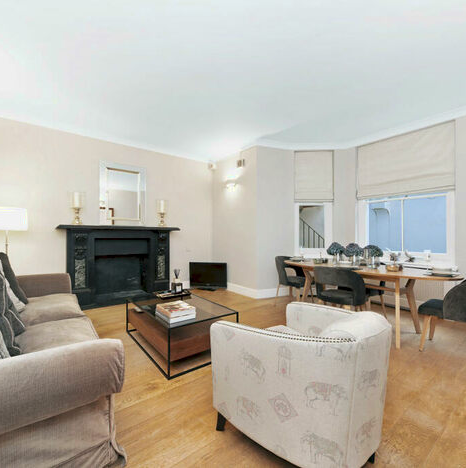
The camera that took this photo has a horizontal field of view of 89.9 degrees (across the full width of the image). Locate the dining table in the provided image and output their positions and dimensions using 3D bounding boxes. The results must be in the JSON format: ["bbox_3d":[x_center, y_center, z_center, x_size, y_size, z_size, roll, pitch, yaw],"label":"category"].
[{"bbox_3d":[1.568,0.785,2.975,0.980,0.750,1.970,0,0,-40],"label":"dining table"}]

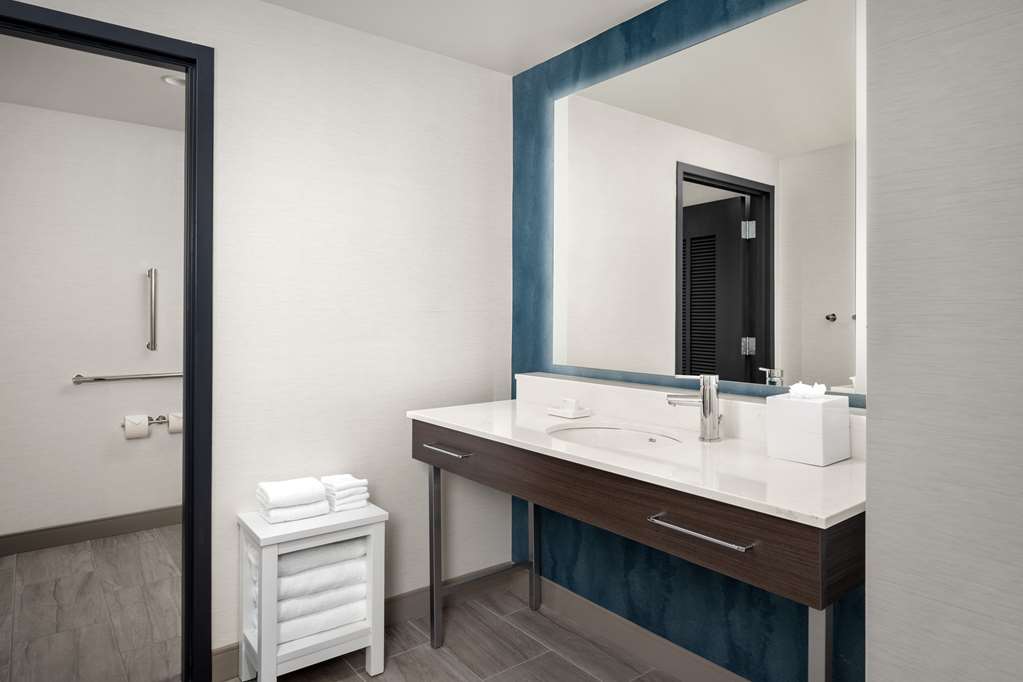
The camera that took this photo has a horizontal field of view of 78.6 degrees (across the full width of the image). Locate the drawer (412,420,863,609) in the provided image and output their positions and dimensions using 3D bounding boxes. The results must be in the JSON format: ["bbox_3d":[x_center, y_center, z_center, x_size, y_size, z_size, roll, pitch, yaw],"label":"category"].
[{"bbox_3d":[0.319,0.391,1.943,0.548,0.151,1.556,-1,3,-38],"label":"drawer"}]

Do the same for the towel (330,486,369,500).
[{"bbox_3d":[-0.594,0.532,2.218,0.121,0.022,0.122,-1,3,-38],"label":"towel"}]

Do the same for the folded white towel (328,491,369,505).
[{"bbox_3d":[-0.593,0.553,2.219,0.123,0.020,0.122,-1,3,-38],"label":"folded white towel"}]

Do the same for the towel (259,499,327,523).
[{"bbox_3d":[-0.740,0.563,2.122,0.195,0.046,0.148,-1,3,-38],"label":"towel"}]

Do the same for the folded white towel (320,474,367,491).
[{"bbox_3d":[-0.594,0.505,2.215,0.122,0.033,0.125,-1,3,-38],"label":"folded white towel"}]

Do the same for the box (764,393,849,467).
[{"bbox_3d":[0.781,0.225,1.638,0.156,0.161,0.142,-1,3,-38],"label":"box"}]

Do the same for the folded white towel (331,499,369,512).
[{"bbox_3d":[-0.595,0.573,2.219,0.118,0.019,0.122,-1,3,-38],"label":"folded white towel"}]

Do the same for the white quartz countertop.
[{"bbox_3d":[0.312,0.304,1.962,0.582,0.021,1.621,-1,3,-38],"label":"white quartz countertop"}]

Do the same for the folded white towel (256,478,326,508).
[{"bbox_3d":[-0.748,0.512,2.119,0.186,0.055,0.145,-1,3,-38],"label":"folded white towel"}]

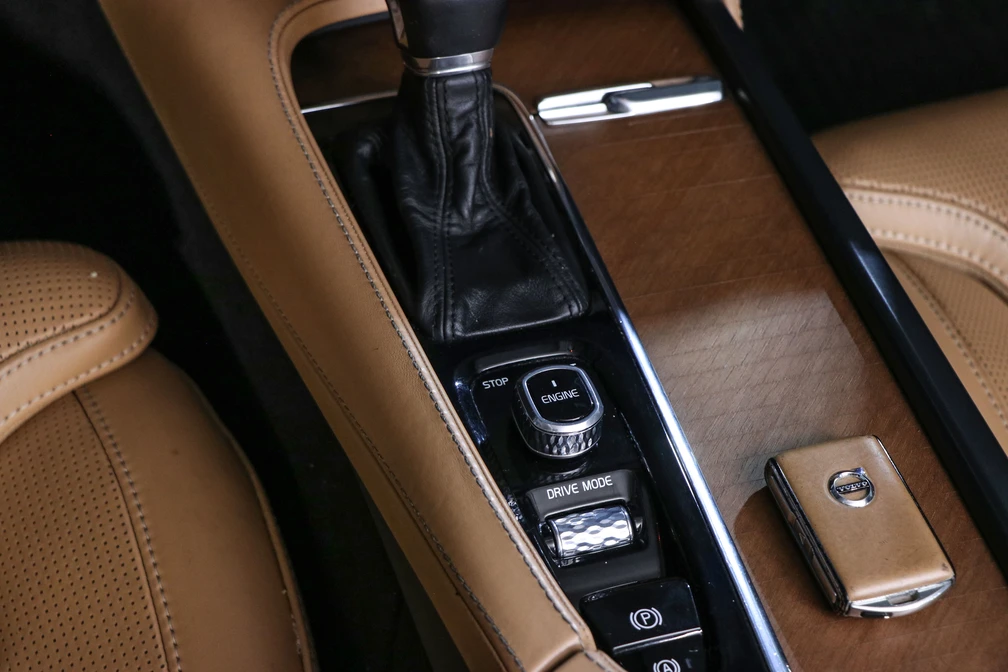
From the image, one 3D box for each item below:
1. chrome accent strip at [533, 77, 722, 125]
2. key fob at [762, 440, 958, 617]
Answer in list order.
[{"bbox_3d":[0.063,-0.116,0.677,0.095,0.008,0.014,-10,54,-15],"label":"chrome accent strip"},{"bbox_3d":[0.138,0.076,0.532,0.046,0.015,0.072,-11,54,-15],"label":"key fob"}]

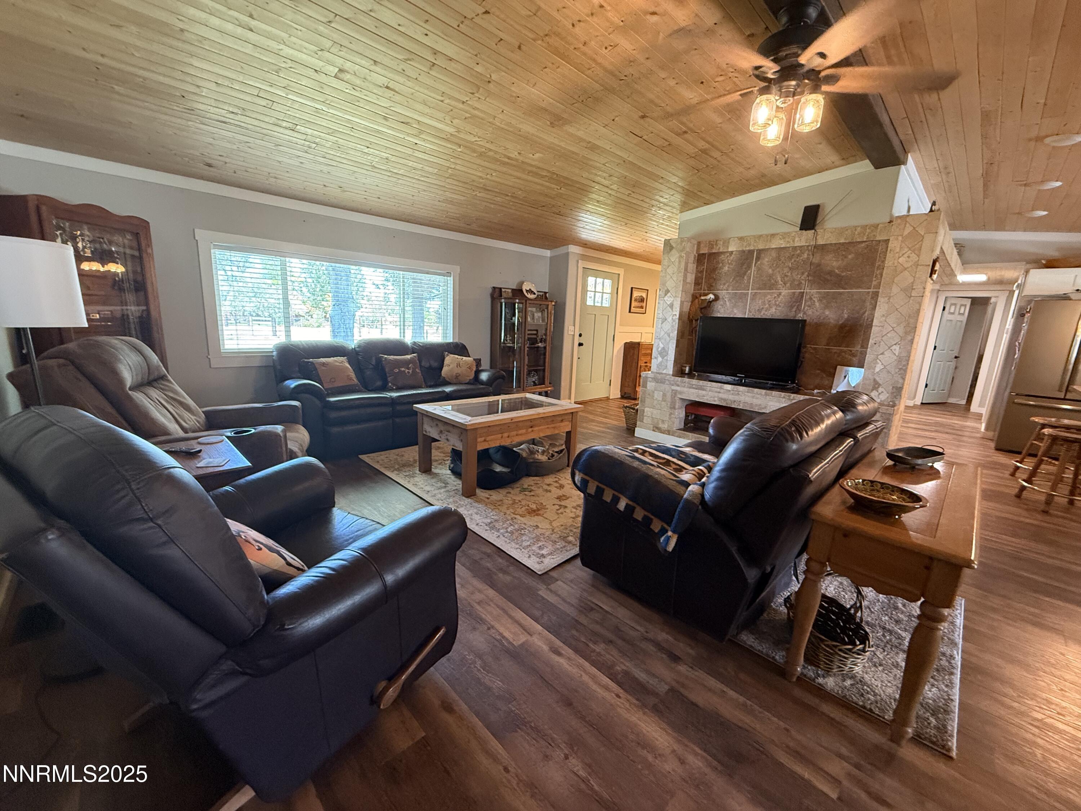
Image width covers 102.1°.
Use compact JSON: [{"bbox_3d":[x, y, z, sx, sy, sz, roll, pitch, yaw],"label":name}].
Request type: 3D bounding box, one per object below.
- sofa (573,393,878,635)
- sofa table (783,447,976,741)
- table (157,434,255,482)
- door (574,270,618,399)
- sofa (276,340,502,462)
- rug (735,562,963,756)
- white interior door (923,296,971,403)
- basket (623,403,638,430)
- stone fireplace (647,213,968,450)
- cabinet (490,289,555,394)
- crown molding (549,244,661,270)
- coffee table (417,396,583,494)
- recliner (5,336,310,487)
[{"bbox_3d":[1.088,0.382,2.418,1.660,0.970,1.050,-8,16,-44],"label":"sofa"},{"bbox_3d":[1.503,0.665,1.875,1.308,0.682,0.421,-9,16,-44],"label":"sofa table"},{"bbox_3d":[-1.712,0.533,2.013,0.570,0.585,0.596,-9,16,-44],"label":"table"},{"bbox_3d":[0.926,-1.103,7.086,0.920,2.040,0.050,-8,16,-44],"label":"door"},{"bbox_3d":[-1.490,-0.184,4.600,2.240,0.988,0.919,-9,16,-44],"label":"sofa"},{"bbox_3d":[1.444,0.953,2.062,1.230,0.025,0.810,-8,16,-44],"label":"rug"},{"bbox_3d":[7.812,-1.029,8.405,0.790,2.009,0.040,-1,12,-20],"label":"white interior door"},{"bbox_3d":[1.253,0.147,5.431,0.401,0.269,0.324,-9,16,-44],"label":"basket"},{"bbox_3d":[2.172,-0.553,4.280,0.609,2.189,2.273,-9,16,-44],"label":"stone fireplace"},{"bbox_3d":[-0.175,-0.812,6.330,1.050,1.660,0.400,-8,16,-44],"label":"cabinet"},{"bbox_3d":[1.196,-2.400,7.308,2.600,0.150,0.420,-8,16,-44],"label":"crown molding"},{"bbox_3d":[-0.328,0.272,3.712,1.211,0.545,0.730,-8,16,-43],"label":"coffee table"},{"bbox_3d":[-1.938,0.171,2.484,1.080,1.070,0.920,-2,12,-24],"label":"recliner"}]

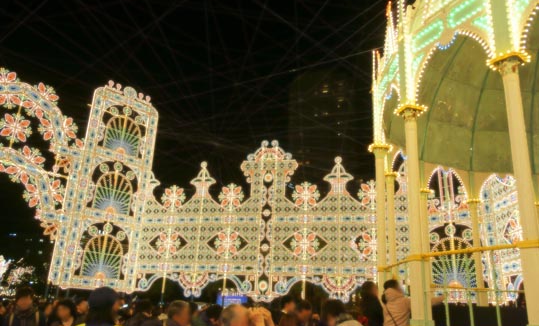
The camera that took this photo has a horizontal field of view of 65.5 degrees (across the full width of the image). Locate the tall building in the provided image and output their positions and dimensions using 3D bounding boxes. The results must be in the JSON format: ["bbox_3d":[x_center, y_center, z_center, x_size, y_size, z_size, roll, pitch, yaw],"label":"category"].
[{"bbox_3d":[28.636,13.098,228.199,38.000,127.000,34.000,3,-18,2],"label":"tall building"}]

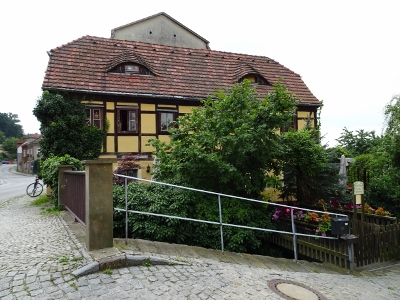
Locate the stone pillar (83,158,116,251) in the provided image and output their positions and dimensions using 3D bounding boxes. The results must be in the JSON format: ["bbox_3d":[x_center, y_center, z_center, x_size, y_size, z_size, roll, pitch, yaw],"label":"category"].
[{"bbox_3d":[-1.638,0.869,4.508,0.480,1.415,0.480,1,-2,-31],"label":"stone pillar"}]

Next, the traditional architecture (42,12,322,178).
[{"bbox_3d":[-1.226,-1.979,19.681,16.000,10.600,9.300,0,-2,-18],"label":"traditional architecture"}]

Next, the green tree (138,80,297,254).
[{"bbox_3d":[0.541,0.380,8.396,4.300,4.750,4.000,0,-2,-18],"label":"green tree"}]

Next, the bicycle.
[{"bbox_3d":[-8.087,1.787,13.710,0.620,1.040,1.550,0,-2,-25],"label":"bicycle"}]

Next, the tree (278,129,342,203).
[{"bbox_3d":[4.556,0.958,11.380,2.600,3.500,2.500,0,-2,-18],"label":"tree"}]

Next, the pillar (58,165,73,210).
[{"bbox_3d":[-4.261,1.227,8.832,0.480,1.420,0.480,1,-2,-31],"label":"pillar"}]

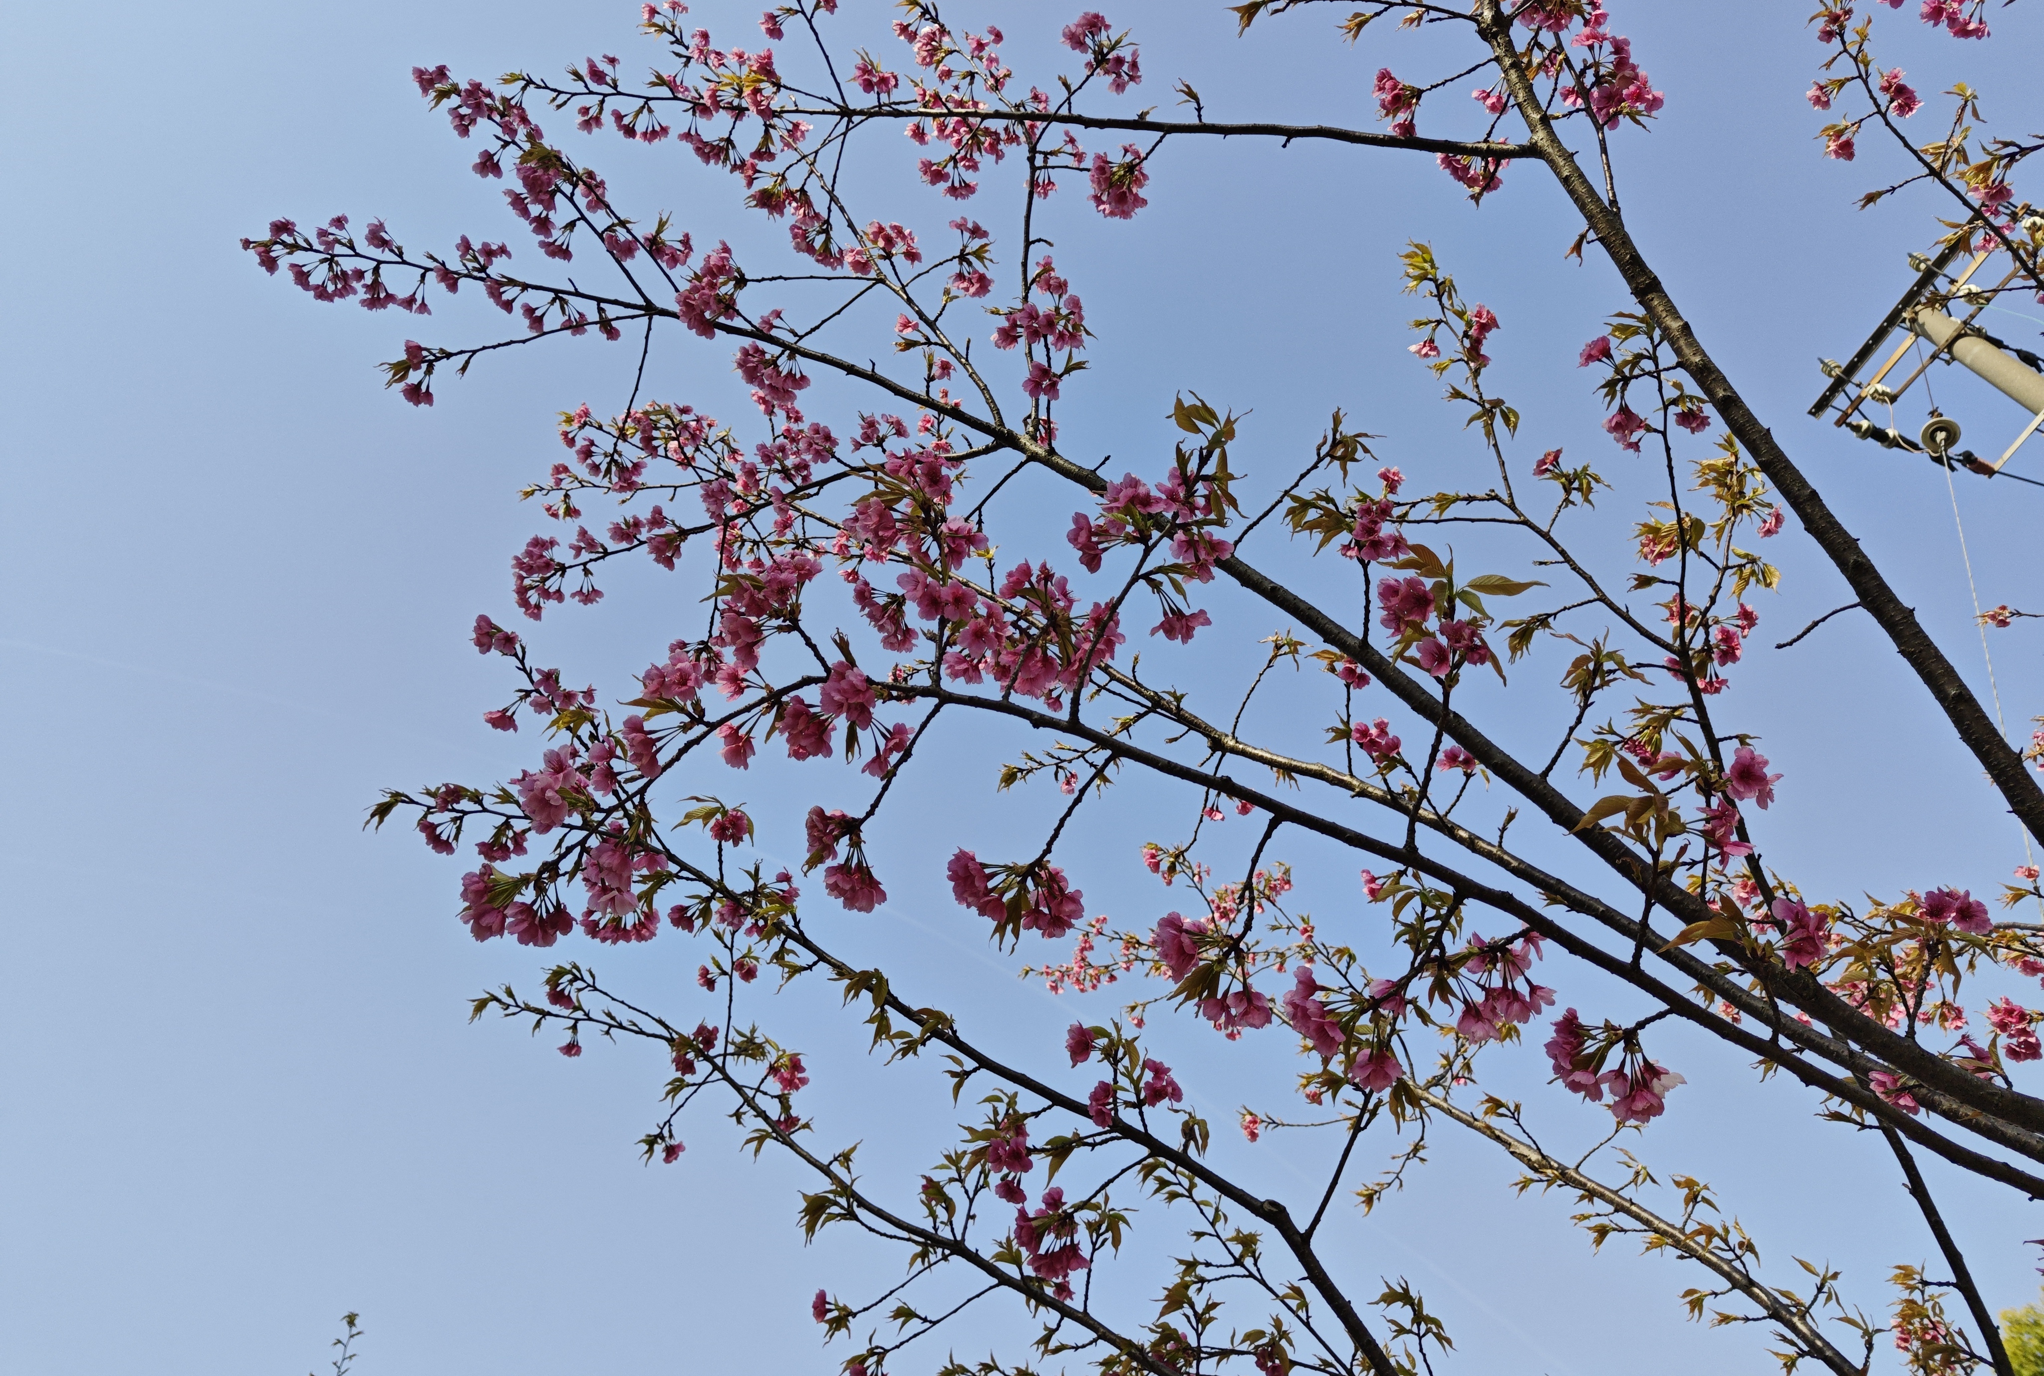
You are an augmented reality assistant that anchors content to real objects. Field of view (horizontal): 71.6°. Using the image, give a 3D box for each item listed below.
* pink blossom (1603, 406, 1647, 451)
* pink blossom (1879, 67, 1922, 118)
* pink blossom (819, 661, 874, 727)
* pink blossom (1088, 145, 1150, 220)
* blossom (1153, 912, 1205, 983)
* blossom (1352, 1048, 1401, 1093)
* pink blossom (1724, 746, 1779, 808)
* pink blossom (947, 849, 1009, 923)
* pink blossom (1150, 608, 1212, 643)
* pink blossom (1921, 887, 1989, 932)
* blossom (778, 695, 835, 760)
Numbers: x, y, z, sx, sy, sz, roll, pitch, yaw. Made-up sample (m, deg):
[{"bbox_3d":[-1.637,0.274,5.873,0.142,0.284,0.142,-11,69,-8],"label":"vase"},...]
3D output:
[{"bbox_3d":[0.639,-0.274,1.500,0.046,0.042,0.049,0,-53,7],"label":"pink blossom"},{"bbox_3d":[0.992,-0.672,1.600,0.047,0.053,0.048,30,-61,-19],"label":"pink blossom"},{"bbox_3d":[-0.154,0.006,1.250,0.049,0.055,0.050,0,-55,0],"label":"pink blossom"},{"bbox_3d":[0.110,-0.571,1.600,0.068,0.079,0.070,0,-55,0],"label":"pink blossom"},{"bbox_3d":[0.122,0.201,1.100,0.036,0.042,0.053,-25,-76,-34],"label":"blossom"},{"bbox_3d":[0.263,0.283,1.050,0.037,0.034,0.033,0,-49,-4],"label":"blossom"},{"bbox_3d":[0.576,0.071,1.120,0.043,0.036,0.049,0,-84,-3],"label":"pink blossom"},{"bbox_3d":[-0.039,0.177,1.270,0.056,0.064,0.053,35,-62,-21],"label":"pink blossom"},{"bbox_3d":[0.155,-0.061,1.380,0.061,0.042,0.034,0,-49,0],"label":"pink blossom"},{"bbox_3d":[0.803,0.191,1.220,0.059,0.038,0.037,0,-55,0],"label":"pink blossom"},{"bbox_3d":[-0.193,0.035,1.270,0.049,0.054,0.049,-21,-58,14],"label":"blossom"}]

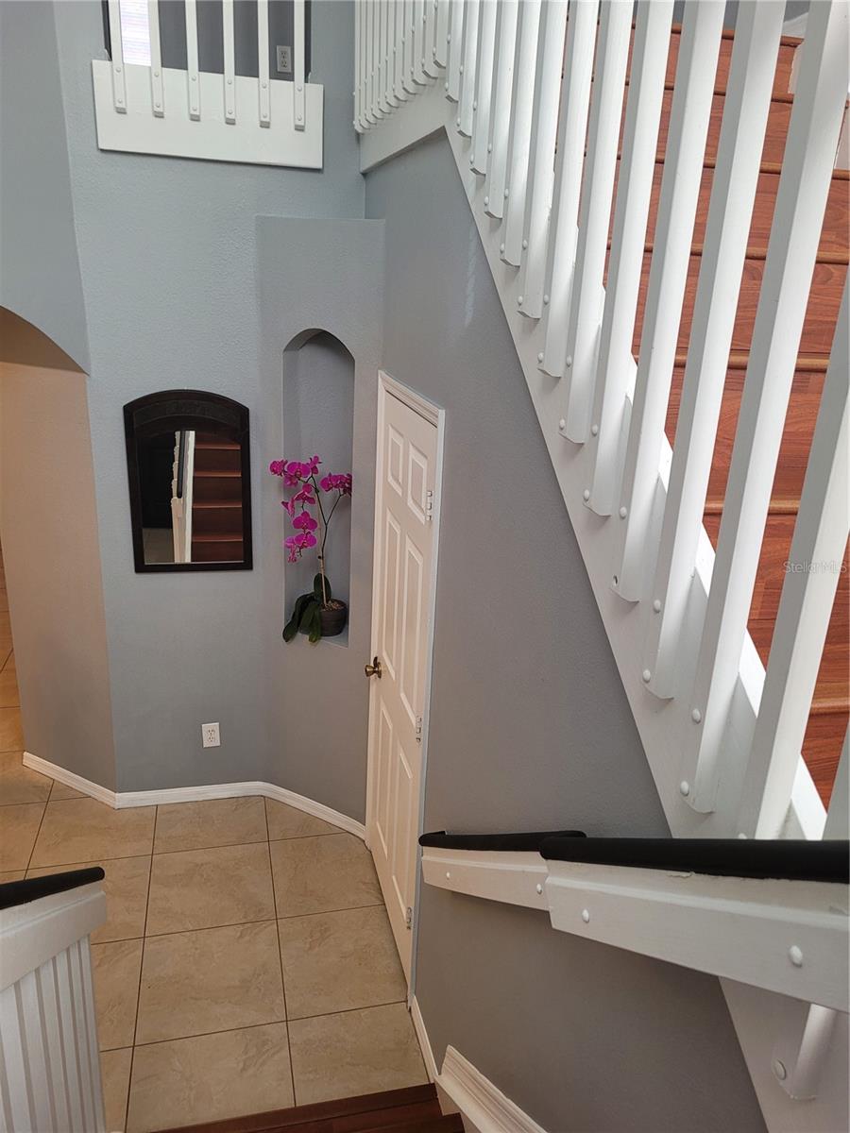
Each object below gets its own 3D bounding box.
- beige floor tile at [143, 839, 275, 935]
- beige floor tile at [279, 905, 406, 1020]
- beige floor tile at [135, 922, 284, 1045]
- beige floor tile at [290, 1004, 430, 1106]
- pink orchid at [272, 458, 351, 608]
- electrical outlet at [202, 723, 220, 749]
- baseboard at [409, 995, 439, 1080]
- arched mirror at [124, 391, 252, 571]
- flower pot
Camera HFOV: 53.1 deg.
[{"bbox_3d":[-0.895,1.344,3.575,0.498,0.010,0.498,-2,19,-14],"label":"beige floor tile"},{"bbox_3d":[-0.319,1.490,3.225,0.440,0.010,0.498,-2,19,-14],"label":"beige floor tile"},{"bbox_3d":[-0.778,1.505,3.115,0.498,0.010,0.498,-2,19,-14],"label":"beige floor tile"},{"bbox_3d":[-0.225,1.623,2.845,0.435,0.010,0.330,-2,19,-14],"label":"beige floor tile"},{"bbox_3d":[-0.486,-0.133,3.666,0.320,0.704,0.190,13,21,29],"label":"pink orchid"},{"bbox_3d":[-1.012,0.799,4.039,0.076,0.121,0.008,-2,19,-14],"label":"electrical outlet"},{"bbox_3d":[-0.007,1.581,2.856,0.014,0.082,0.300,-2,19,-14],"label":"baseboard"},{"bbox_3d":[-0.997,-0.355,3.629,0.497,0.788,0.030,-2,19,-14],"label":"arched mirror"},{"bbox_3d":[-0.459,0.229,3.831,0.205,0.125,0.205,2,19,-1],"label":"flower pot"}]

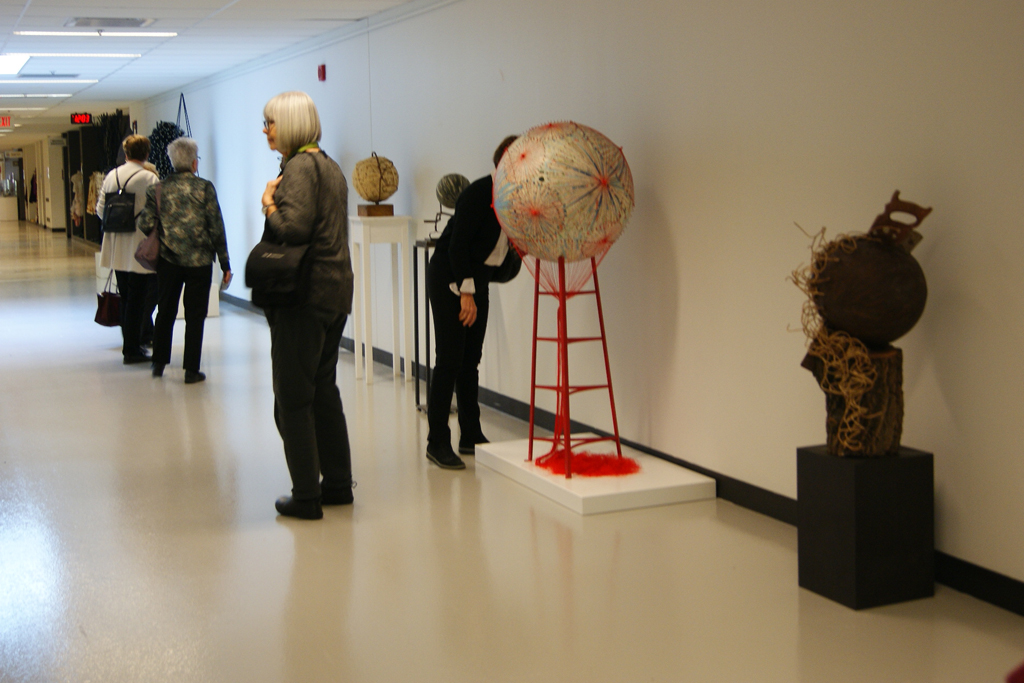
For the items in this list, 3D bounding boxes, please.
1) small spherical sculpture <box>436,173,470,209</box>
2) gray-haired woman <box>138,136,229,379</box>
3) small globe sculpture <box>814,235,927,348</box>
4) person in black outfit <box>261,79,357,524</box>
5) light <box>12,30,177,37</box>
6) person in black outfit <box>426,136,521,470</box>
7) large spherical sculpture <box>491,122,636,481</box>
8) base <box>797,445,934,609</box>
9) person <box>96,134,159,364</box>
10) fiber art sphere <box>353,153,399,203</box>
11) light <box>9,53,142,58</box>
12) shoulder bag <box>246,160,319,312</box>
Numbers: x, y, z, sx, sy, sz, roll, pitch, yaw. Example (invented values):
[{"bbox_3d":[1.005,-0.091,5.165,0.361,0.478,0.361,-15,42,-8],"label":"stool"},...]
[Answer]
[{"bbox_3d":[-0.338,-0.871,7.412,0.203,0.203,0.203,-1,7,0],"label":"small spherical sculpture"},{"bbox_3d":[-2.209,-0.551,8.660,0.600,1.650,0.380,-1,7,-3],"label":"gray-haired woman"},{"bbox_3d":[1.120,-0.156,3.993,0.345,0.345,0.345,-1,7,0],"label":"small globe sculpture"},{"bbox_3d":[-0.830,-0.158,5.197,0.400,1.690,0.500,1,8,17],"label":"person in black outfit"},{"bbox_3d":[-3.114,-2.301,9.584,1.170,0.050,0.130,-4,8,-24],"label":"light"},{"bbox_3d":[-0.162,-0.181,6.021,0.580,1.500,0.460,3,8,27],"label":"person in black outfit"},{"bbox_3d":[0.246,-0.195,5.517,0.610,1.490,0.610,-1,7,0],"label":"large spherical sculpture"},{"bbox_3d":[1.129,0.575,4.090,0.305,0.459,0.285,-4,8,-24],"label":"base"},{"bbox_3d":[-2.890,-0.698,9.660,0.470,1.690,0.420,-1,7,2],"label":"person"},{"bbox_3d":[-0.892,-1.065,8.364,0.300,0.310,0.300,-1,7,0],"label":"fiber art sphere"},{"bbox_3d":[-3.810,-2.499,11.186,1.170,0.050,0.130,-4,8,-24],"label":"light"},{"bbox_3d":[-0.895,-0.423,4.970,0.260,0.585,0.170,2,8,22],"label":"shoulder bag"}]

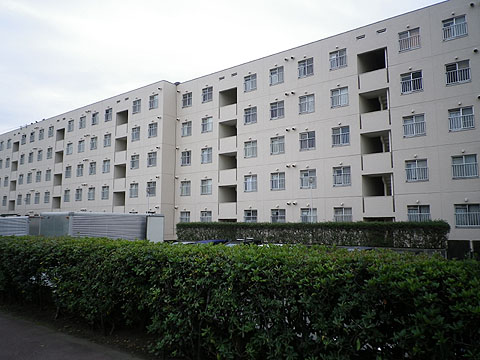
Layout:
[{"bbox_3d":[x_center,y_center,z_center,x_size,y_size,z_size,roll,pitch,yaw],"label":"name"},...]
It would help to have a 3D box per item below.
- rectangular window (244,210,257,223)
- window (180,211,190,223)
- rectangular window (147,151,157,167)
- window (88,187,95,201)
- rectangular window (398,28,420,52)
[{"bbox_3d":[0.845,3.010,30.465,1.208,1.287,0.150,-5,-8,37],"label":"rectangular window"},{"bbox_3d":[-4.739,3.366,33.548,1.179,1.227,0.150,-5,-8,37],"label":"window"},{"bbox_3d":[-7.858,-1.812,34.949,1.153,1.258,0.180,-5,-8,37],"label":"rectangular window"},{"bbox_3d":[-15.895,1.487,41.596,1.172,1.287,0.150,-5,-8,37],"label":"window"},{"bbox_3d":[10.419,-8.541,23.827,1.210,1.258,0.180,-5,-8,37],"label":"rectangular window"}]

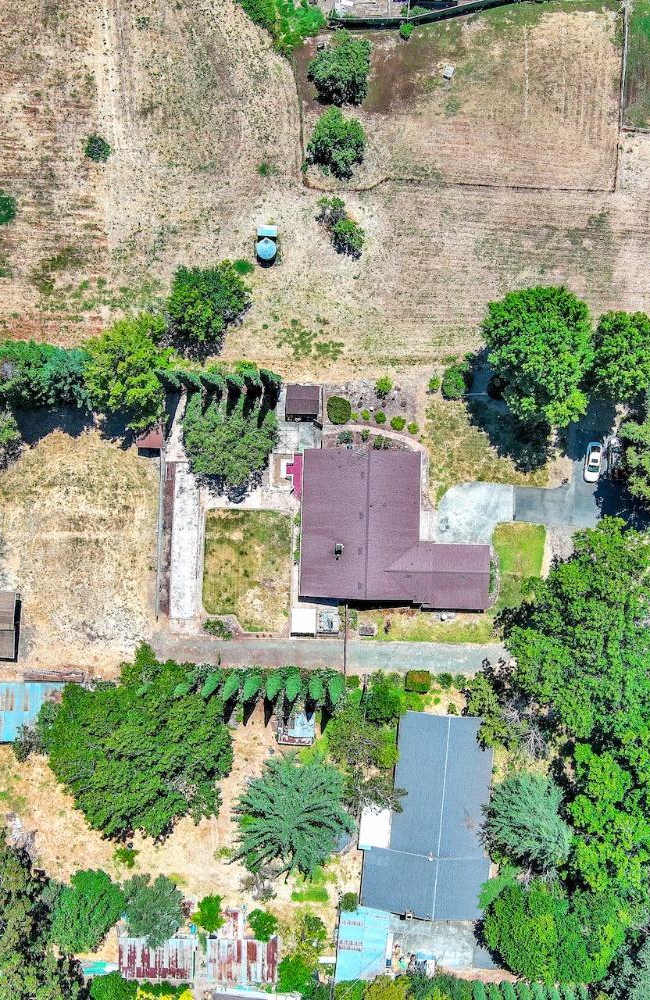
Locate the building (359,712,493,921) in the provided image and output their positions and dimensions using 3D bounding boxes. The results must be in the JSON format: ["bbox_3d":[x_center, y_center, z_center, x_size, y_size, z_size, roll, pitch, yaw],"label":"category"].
[{"bbox_3d":[11.949,36.319,139.650,13.640,4.700,23.220,5,90,0],"label":"building"}]

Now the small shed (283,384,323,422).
[{"bbox_3d":[-2.466,-11.517,140.550,3.730,2.900,3.250,1,90,0],"label":"small shed"}]

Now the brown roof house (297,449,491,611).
[{"bbox_3d":[8.323,3.486,139.600,21.750,4.800,18.040,1,90,0],"label":"brown roof house"}]

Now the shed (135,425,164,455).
[{"bbox_3d":[-20.393,-7.452,140.650,2.980,2.700,3.050,1,90,0],"label":"shed"}]

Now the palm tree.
[{"bbox_3d":[-3.628,35.484,137.000,13.190,10.000,13.190,0,90,0],"label":"palm tree"}]

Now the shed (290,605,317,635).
[{"bbox_3d":[-2.373,14.034,140.850,2.780,2.300,2.780,1,90,0],"label":"shed"}]

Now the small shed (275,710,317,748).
[{"bbox_3d":[-3.247,26.385,140.600,4.190,2.800,3.990,4,90,0],"label":"small shed"}]

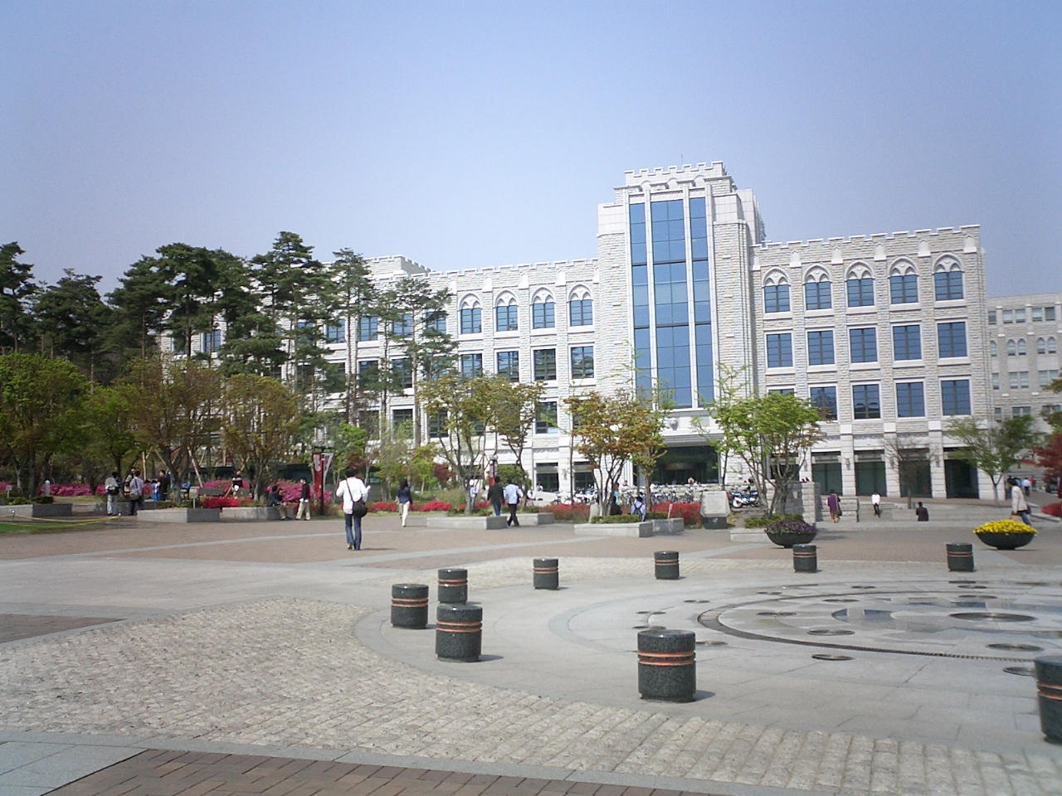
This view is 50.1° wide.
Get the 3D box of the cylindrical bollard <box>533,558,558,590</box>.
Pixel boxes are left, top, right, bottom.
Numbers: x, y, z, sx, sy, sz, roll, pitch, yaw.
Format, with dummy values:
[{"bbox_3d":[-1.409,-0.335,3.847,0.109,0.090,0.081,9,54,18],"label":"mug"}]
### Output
[{"bbox_3d":[0.190,2.210,14.300,0.320,0.370,0.320,-1,-5,0],"label":"cylindrical bollard"}]

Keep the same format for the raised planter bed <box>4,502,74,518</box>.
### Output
[{"bbox_3d":[-18.319,4.144,41.492,2.050,0.450,2.050,-3,-6,17],"label":"raised planter bed"}]

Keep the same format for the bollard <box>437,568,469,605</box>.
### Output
[{"bbox_3d":[-0.957,2.302,13.849,0.345,0.406,0.345,-2,-5,0],"label":"bollard"}]

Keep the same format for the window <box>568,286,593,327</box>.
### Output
[{"bbox_3d":[3.663,-6.752,83.733,1.884,3.028,0.300,-3,-5,16],"label":"window"}]

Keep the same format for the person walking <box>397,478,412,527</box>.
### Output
[{"bbox_3d":[-4.258,3.532,38.200,0.500,1.640,0.420,-2,-5,5],"label":"person walking"}]

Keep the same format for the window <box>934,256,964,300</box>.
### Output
[{"bbox_3d":[28.183,-8.033,76.603,1.992,2.917,0.300,-3,-5,16],"label":"window"}]

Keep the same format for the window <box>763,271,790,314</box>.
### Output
[{"bbox_3d":[17.252,-7.405,79.777,1.907,2.972,0.300,-3,-5,16],"label":"window"}]

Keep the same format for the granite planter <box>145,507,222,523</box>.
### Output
[{"bbox_3d":[-13.389,4.516,43.274,2.020,0.480,2.020,-3,-6,17],"label":"granite planter"}]

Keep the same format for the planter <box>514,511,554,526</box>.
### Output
[{"bbox_3d":[-0.446,4.681,43.628,2.120,0.430,2.120,-3,-5,16],"label":"planter"}]

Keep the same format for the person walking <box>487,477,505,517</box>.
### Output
[{"bbox_3d":[-1.253,3.728,40.926,0.580,1.740,0.450,-2,-5,3],"label":"person walking"}]

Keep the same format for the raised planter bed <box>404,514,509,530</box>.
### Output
[{"bbox_3d":[-2.197,4.355,39.540,2.140,0.430,2.140,-3,-5,16],"label":"raised planter bed"}]

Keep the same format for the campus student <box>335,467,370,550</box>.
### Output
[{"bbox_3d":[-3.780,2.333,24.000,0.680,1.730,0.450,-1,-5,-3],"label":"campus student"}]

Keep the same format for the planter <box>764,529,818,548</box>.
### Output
[{"bbox_3d":[6.082,3.302,26.500,1.230,0.410,1.230,-2,-5,0],"label":"planter"}]

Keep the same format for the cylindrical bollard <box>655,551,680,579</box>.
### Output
[{"bbox_3d":[1.860,2.285,15.550,0.320,0.370,0.320,-1,-5,0],"label":"cylindrical bollard"}]

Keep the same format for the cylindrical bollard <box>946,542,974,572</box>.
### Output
[{"bbox_3d":[6.020,2.245,15.930,0.320,0.370,0.320,-1,-5,0],"label":"cylindrical bollard"}]

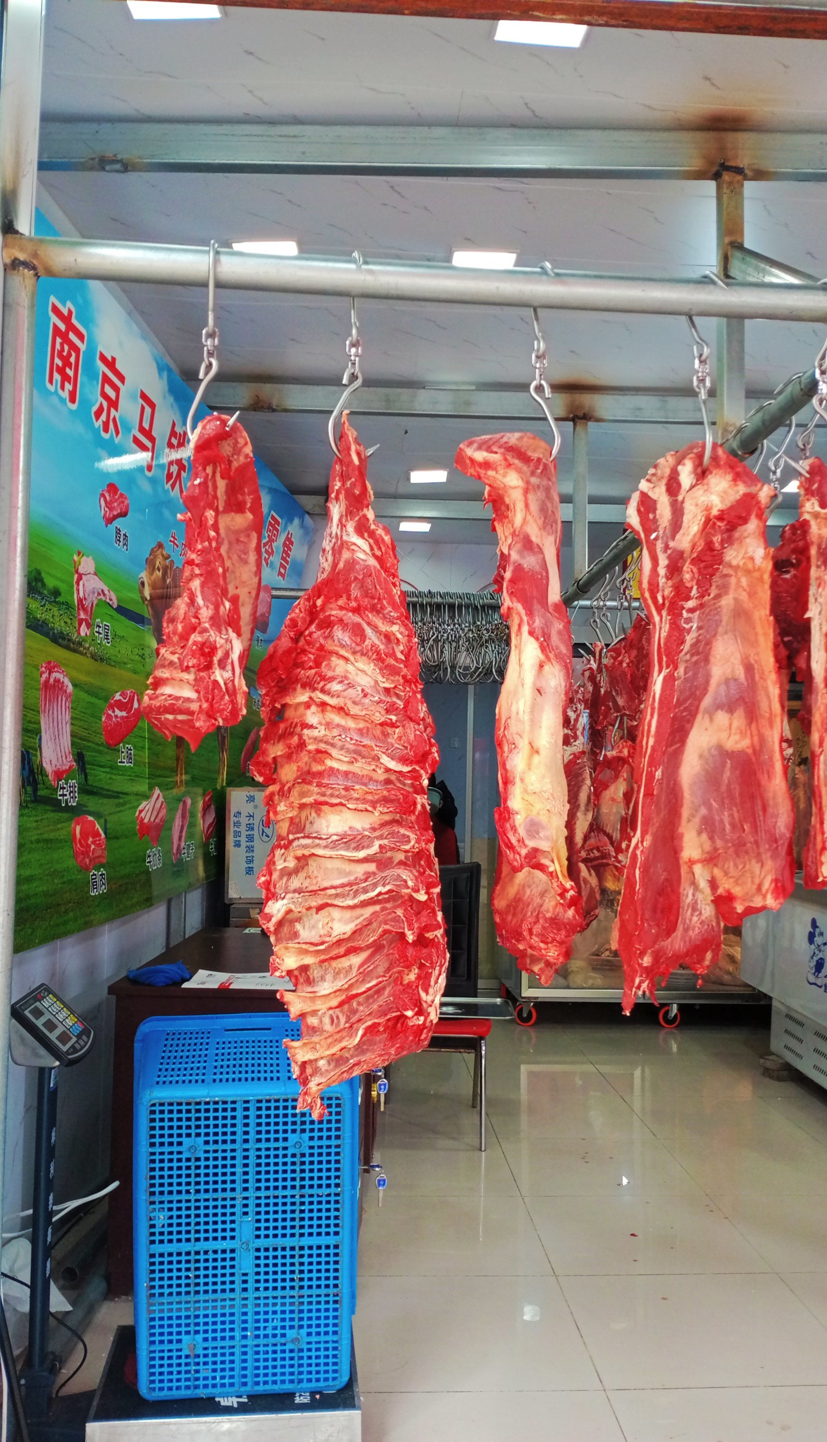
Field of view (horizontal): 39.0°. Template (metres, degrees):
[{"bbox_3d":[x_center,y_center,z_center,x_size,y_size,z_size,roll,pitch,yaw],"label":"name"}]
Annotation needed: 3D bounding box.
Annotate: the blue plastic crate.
[{"bbox_3d":[-0.331,0.963,2.325,0.470,0.670,0.310,1,4,-7],"label":"blue plastic crate"}]

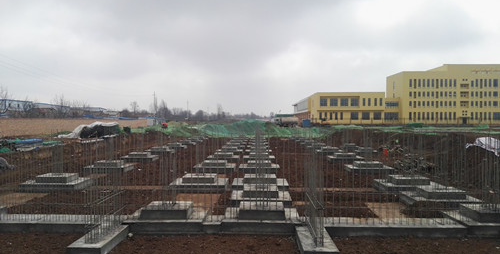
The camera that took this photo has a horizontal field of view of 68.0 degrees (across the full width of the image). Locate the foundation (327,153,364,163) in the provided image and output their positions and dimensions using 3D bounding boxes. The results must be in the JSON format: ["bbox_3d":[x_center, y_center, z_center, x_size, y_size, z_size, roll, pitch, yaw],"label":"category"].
[{"bbox_3d":[7.232,2.350,28.075,2.365,0.562,1.787,0,1,1],"label":"foundation"}]

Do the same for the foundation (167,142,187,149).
[{"bbox_3d":[-8.139,2.145,40.256,2.365,0.562,1.787,0,1,1],"label":"foundation"}]

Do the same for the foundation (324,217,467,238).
[{"bbox_3d":[3.805,2.755,10.228,3.828,0.229,0.968,0,1,1],"label":"foundation"}]

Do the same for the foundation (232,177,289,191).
[{"bbox_3d":[0.473,2.739,17.603,2.555,0.312,2.090,0,1,1],"label":"foundation"}]

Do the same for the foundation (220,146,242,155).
[{"bbox_3d":[-1.805,2.244,34.232,2.365,0.562,1.787,0,1,1],"label":"foundation"}]

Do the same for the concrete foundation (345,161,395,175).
[{"bbox_3d":[7.105,2.435,22.215,2.365,0.562,1.787,0,1,1],"label":"concrete foundation"}]

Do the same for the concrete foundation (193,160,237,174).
[{"bbox_3d":[-2.246,2.516,23.801,2.542,0.603,2.184,0,1,1],"label":"concrete foundation"}]

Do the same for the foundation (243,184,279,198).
[{"bbox_3d":[0.410,2.518,14.501,1.328,0.298,1.342,0,1,1],"label":"foundation"}]

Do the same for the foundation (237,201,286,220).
[{"bbox_3d":[0.334,2.413,10.708,1.286,0.265,1.039,0,1,1],"label":"foundation"}]

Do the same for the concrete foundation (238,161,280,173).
[{"bbox_3d":[0.594,2.515,23.751,2.467,0.603,2.184,0,1,1],"label":"concrete foundation"}]

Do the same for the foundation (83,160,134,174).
[{"bbox_3d":[-9.077,2.513,23.927,2.506,0.613,2.153,0,1,1],"label":"foundation"}]

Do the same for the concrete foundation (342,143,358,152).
[{"bbox_3d":[11.313,2.286,42.320,1.778,0.577,1.716,0,1,1],"label":"concrete foundation"}]

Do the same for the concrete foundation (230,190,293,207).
[{"bbox_3d":[0.410,2.794,14.504,2.255,0.281,1.872,0,1,1],"label":"concrete foundation"}]

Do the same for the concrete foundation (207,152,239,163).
[{"bbox_3d":[-2.134,2.443,30.053,2.527,0.589,2.278,0,1,1],"label":"concrete foundation"}]

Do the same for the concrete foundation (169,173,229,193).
[{"bbox_3d":[-2.189,2.499,16.569,2.365,0.562,1.787,0,1,1],"label":"concrete foundation"}]

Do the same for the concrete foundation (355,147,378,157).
[{"bbox_3d":[11.205,2.358,36.074,1.903,0.593,1.810,0,1,1],"label":"concrete foundation"}]

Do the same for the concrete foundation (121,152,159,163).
[{"bbox_3d":[-8.396,2.317,28.414,2.365,0.562,1.787,0,1,1],"label":"concrete foundation"}]

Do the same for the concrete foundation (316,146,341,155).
[{"bbox_3d":[7.362,2.264,34.033,2.365,0.562,1.787,0,1,1],"label":"concrete foundation"}]

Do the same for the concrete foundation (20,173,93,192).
[{"bbox_3d":[-9.191,2.594,17.715,2.491,0.609,1.997,0,1,1],"label":"concrete foundation"}]

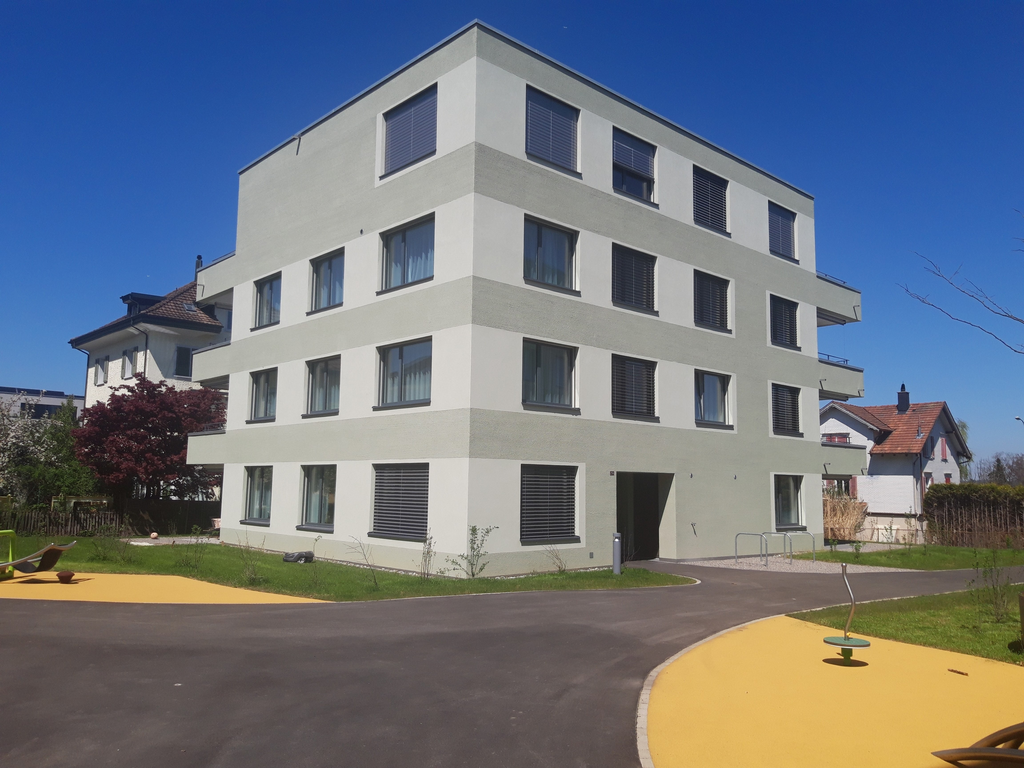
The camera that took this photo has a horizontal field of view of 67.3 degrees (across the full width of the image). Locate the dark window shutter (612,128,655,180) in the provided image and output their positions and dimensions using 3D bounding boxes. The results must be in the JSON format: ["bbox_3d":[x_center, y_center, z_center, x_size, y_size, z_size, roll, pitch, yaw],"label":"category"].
[{"bbox_3d":[3.095,-5.948,19.937,1.772,0.804,0.120,7,-10,-41],"label":"dark window shutter"}]

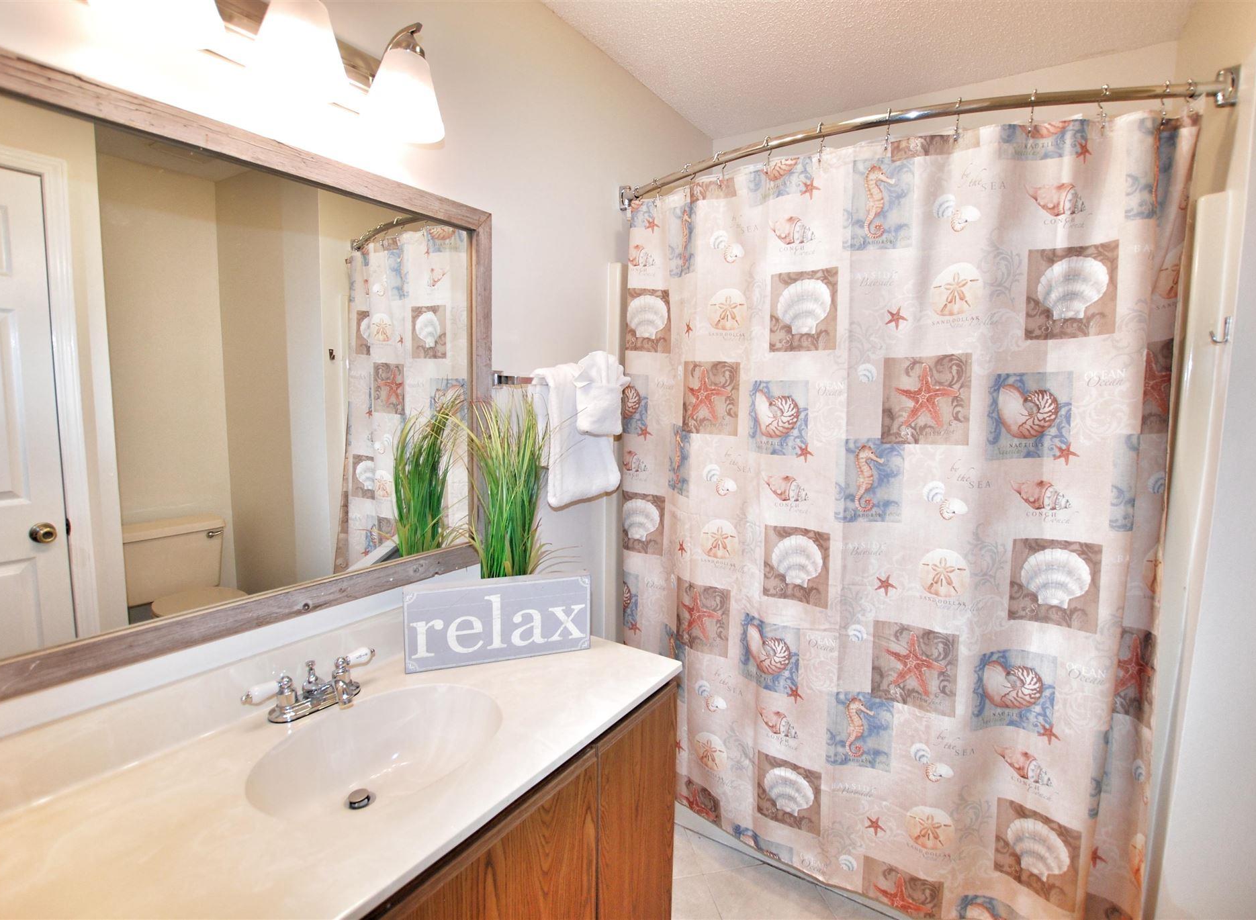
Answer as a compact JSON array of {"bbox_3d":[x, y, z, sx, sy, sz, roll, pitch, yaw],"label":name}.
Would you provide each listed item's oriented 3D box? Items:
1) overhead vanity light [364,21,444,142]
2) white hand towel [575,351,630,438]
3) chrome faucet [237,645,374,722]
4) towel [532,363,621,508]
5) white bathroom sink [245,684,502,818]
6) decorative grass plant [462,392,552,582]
[{"bbox_3d":[-0.421,-0.720,1.079,0.149,0.188,0.142,5,7,34],"label":"overhead vanity light"},{"bbox_3d":[-0.078,-0.190,1.645,0.080,0.242,0.235,5,7,34],"label":"white hand towel"},{"bbox_3d":[-0.550,0.414,1.046,0.145,0.080,0.245,5,7,34],"label":"chrome faucet"},{"bbox_3d":[-0.146,-0.081,1.657,0.090,0.380,0.350,5,7,34],"label":"towel"},{"bbox_3d":[-0.404,0.535,0.963,0.335,0.140,0.404,5,7,34],"label":"white bathroom sink"},{"bbox_3d":[-0.271,0.140,1.307,0.200,0.585,0.200,5,7,34],"label":"decorative grass plant"}]

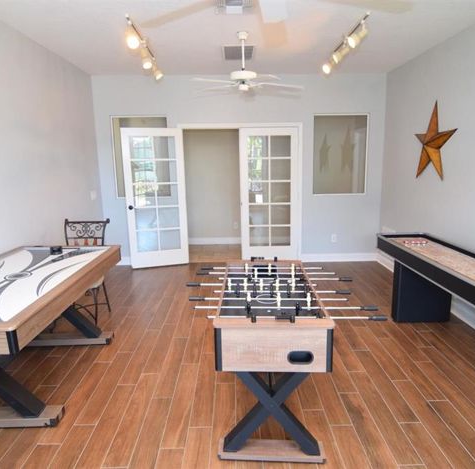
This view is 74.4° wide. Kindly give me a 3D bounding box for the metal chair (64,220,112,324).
[{"bbox_3d":[-1.612,0.382,3.251,0.470,1.040,0.480,-3,13,-6],"label":"metal chair"}]

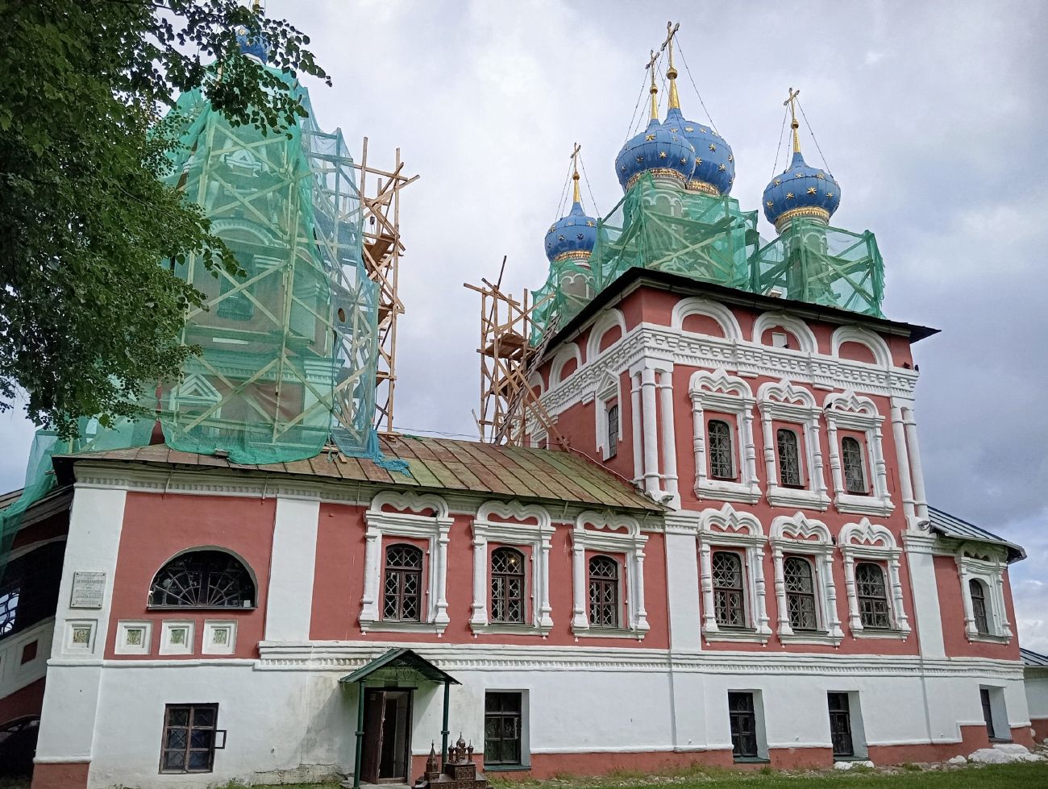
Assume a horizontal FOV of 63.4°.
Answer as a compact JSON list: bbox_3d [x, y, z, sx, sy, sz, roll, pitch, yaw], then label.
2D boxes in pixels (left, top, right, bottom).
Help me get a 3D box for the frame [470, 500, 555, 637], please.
[{"bbox_3d":[-0.275,4.353,21.451,2.323,3.454,0.384,8,-20,-22],"label":"frame"}]

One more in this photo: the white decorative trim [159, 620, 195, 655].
[{"bbox_3d":[-7.579,5.342,18.617,0.680,0.710,0.180,5,-19,-15],"label":"white decorative trim"}]

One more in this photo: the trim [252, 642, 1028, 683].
[{"bbox_3d":[5.046,7.217,22.819,23.836,0.687,0.424,8,-20,-22],"label":"trim"}]

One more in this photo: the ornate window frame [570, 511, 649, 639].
[{"bbox_3d":[2.262,4.762,22.453,2.353,3.434,0.384,8,-20,-22],"label":"ornate window frame"}]

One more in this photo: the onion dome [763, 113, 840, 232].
[{"bbox_3d":[10.462,-8.416,32.180,2.840,4.800,2.800,7,-19,-20],"label":"onion dome"}]

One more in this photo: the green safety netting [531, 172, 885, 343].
[{"bbox_3d":[6.316,-3.475,32.350,9.700,4.200,9.700,7,-19,-20],"label":"green safety netting"}]

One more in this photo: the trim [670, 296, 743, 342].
[{"bbox_3d":[5.583,-2.369,26.115,2.500,1.190,0.330,7,-19,-20],"label":"trim"}]

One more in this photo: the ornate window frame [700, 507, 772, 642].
[{"bbox_3d":[5.491,4.608,22.104,2.137,3.560,0.320,8,-20,-21],"label":"ornate window frame"}]

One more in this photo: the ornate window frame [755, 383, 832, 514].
[{"bbox_3d":[8.049,1.422,25.387,2.250,3.950,0.370,7,-19,-20],"label":"ornate window frame"}]

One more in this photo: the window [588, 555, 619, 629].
[{"bbox_3d":[2.157,5.220,22.557,0.909,1.889,0.253,8,-20,-22],"label":"window"}]

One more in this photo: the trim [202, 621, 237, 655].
[{"bbox_3d":[-6.532,5.210,18.208,0.690,0.710,0.120,7,-19,-20],"label":"trim"}]

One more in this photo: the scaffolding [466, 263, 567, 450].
[{"bbox_3d":[-0.405,-1.027,29.610,2.900,6.500,2.300,7,-19,-20],"label":"scaffolding"}]

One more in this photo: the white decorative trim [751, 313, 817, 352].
[{"bbox_3d":[8.264,-2.015,27.119,2.470,1.180,0.330,7,-19,-20],"label":"white decorative trim"}]

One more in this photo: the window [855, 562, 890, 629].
[{"bbox_3d":[10.795,6.154,26.082,1.161,1.990,0.283,8,-20,-22],"label":"window"}]

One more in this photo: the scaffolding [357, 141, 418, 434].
[{"bbox_3d":[-5.023,-3.317,28.387,1.900,10.000,2.600,7,-19,-20],"label":"scaffolding"}]

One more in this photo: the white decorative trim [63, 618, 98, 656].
[{"bbox_3d":[-8.490,4.635,16.225,0.540,0.628,0.150,6,-19,-17],"label":"white decorative trim"}]

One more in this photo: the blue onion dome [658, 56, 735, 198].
[{"bbox_3d":[6.418,-11.407,35.816,4.740,6.500,4.740,7,-19,-20],"label":"blue onion dome"}]

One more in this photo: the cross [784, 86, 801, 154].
[{"bbox_3d":[10.668,-10.850,33.549,0.283,3.080,0.889,8,-20,-22],"label":"cross"}]

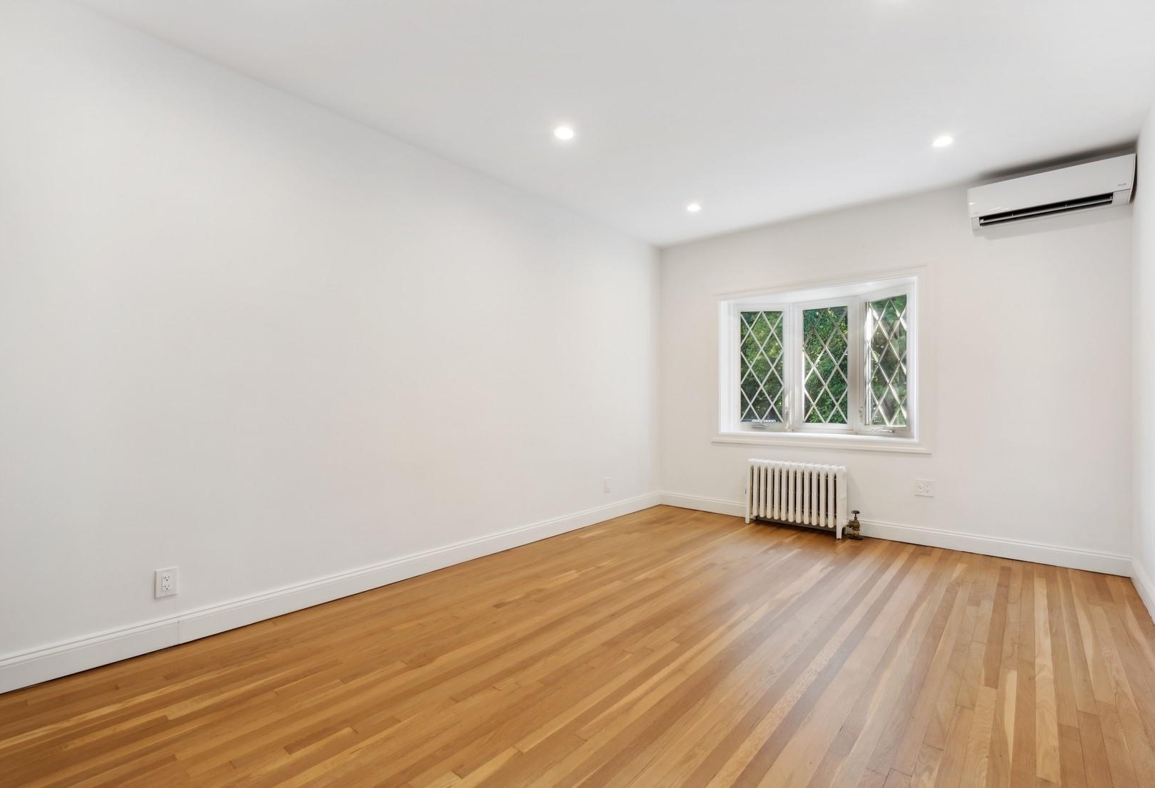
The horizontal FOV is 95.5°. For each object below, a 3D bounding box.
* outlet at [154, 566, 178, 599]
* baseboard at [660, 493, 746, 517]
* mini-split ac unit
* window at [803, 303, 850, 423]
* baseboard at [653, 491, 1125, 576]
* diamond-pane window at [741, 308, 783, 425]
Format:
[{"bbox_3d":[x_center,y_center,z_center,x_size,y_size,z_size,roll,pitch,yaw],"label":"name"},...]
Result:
[{"bbox_3d":[-1.873,0.862,2.395,0.009,0.125,0.080,0,0,41],"label":"outlet"},{"bbox_3d":[1.252,1.114,5.301,0.942,0.132,0.018,0,0,41],"label":"baseboard"},{"bbox_3d":[3.167,-1.318,3.554,0.825,0.285,0.215,0,0,41],"label":"mini-split ac unit"},{"bbox_3d":[2.367,-0.267,5.015,0.409,1.106,0.040,0,0,41],"label":"window"},{"bbox_3d":[2.215,1.114,4.477,3.486,0.132,0.018,0,0,41],"label":"baseboard"},{"bbox_3d":[1.842,-0.268,5.241,0.411,1.106,0.040,0,0,11],"label":"diamond-pane window"}]

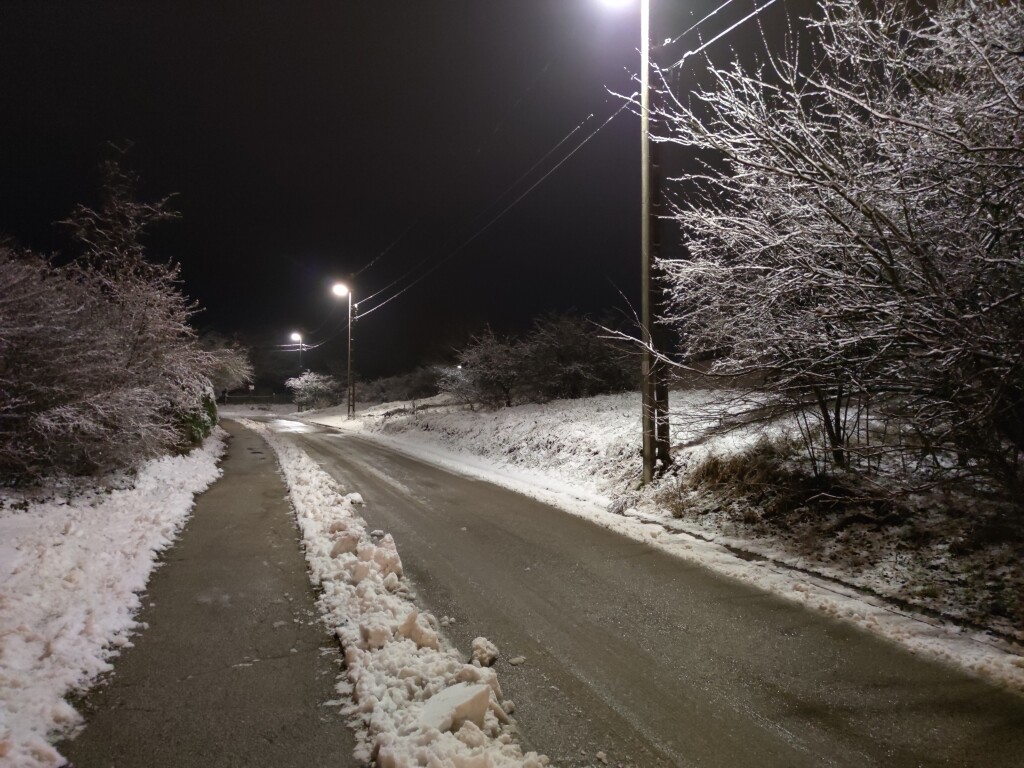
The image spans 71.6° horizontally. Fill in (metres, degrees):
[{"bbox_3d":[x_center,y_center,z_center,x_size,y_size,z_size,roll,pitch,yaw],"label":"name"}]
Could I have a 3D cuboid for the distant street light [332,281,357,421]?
[{"bbox_3d":[-10.144,-2.029,43.000,1.350,8.200,0.420,1,-2,-21],"label":"distant street light"}]

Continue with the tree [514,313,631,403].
[{"bbox_3d":[2.544,-1.045,28.000,4.700,3.600,4.100,0,-2,0],"label":"tree"}]

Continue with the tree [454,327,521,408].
[{"bbox_3d":[-0.932,-0.627,27.000,2.600,3.150,2.500,0,-2,0],"label":"tree"}]

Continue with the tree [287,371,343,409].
[{"bbox_3d":[-19.570,0.542,70.000,5.700,3.800,5.200,0,-2,0],"label":"tree"}]

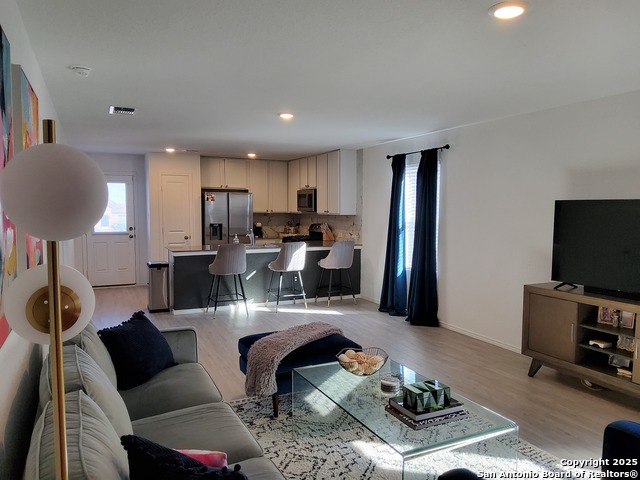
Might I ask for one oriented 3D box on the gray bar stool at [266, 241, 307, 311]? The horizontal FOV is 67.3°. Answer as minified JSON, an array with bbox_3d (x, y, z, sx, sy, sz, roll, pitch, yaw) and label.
[{"bbox_3d":[-0.494,0.519,7.066,0.480,0.980,0.510,-2,4,-25],"label":"gray bar stool"}]

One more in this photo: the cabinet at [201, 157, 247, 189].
[{"bbox_3d":[-1.953,-1.321,9.599,0.920,0.585,0.340,-2,4,-25],"label":"cabinet"}]

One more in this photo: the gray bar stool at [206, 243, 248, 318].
[{"bbox_3d":[-1.297,0.538,6.683,0.480,0.985,0.510,-2,4,-25],"label":"gray bar stool"}]

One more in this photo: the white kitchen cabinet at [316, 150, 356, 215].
[{"bbox_3d":[0.278,-0.981,8.338,0.317,1.070,0.916,-2,4,-25],"label":"white kitchen cabinet"}]

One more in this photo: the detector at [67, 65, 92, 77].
[{"bbox_3d":[-1.667,-1.159,3.323,0.150,0.042,0.150,-2,4,-25],"label":"detector"}]

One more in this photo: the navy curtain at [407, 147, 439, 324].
[{"bbox_3d":[1.318,-0.022,6.148,0.190,2.210,0.450,-2,4,-25],"label":"navy curtain"}]

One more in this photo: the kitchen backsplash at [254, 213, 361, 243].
[{"bbox_3d":[-0.437,-0.243,8.921,1.157,0.490,2.907,-2,4,-25],"label":"kitchen backsplash"}]

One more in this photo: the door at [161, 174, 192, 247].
[{"bbox_3d":[-2.621,-0.147,8.804,0.525,2.055,0.070,-2,4,-25],"label":"door"}]

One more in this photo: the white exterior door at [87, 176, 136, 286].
[{"bbox_3d":[-3.813,-0.146,8.777,0.812,2.045,0.070,-2,4,-25],"label":"white exterior door"}]

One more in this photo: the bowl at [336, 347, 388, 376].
[{"bbox_3d":[0.271,0.783,3.061,0.335,0.125,0.335,0,4,0],"label":"bowl"}]

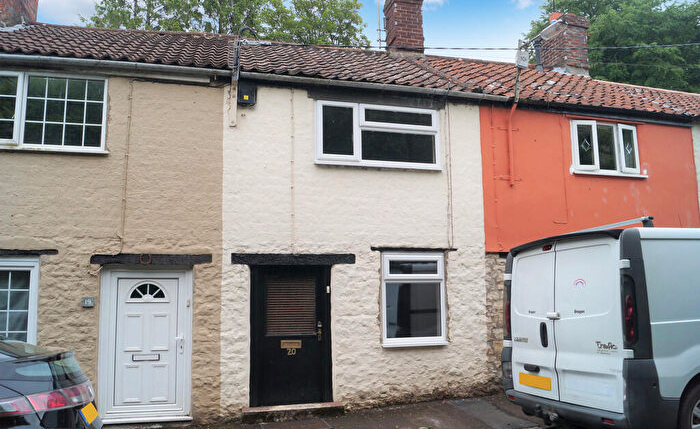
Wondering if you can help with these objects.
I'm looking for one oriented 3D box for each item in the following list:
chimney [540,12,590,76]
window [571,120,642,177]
[{"bbox_3d":[4.927,-3.784,12.072,0.670,1.510,0.850,2,-7,-18],"label":"chimney"},{"bbox_3d":[4.108,-1.042,8.351,1.380,0.850,0.150,2,-7,-18],"label":"window"}]

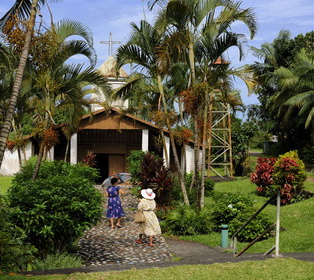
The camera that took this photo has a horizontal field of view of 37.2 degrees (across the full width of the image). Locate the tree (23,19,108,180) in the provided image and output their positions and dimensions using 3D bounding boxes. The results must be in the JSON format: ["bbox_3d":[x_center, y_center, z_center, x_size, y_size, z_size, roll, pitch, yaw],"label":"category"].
[{"bbox_3d":[-3.730,-0.950,19.000,3.400,7.900,3.200,0,1,0],"label":"tree"}]

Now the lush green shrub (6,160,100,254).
[{"bbox_3d":[-2.920,1.780,13.300,2.650,2.400,2.400,0,1,0],"label":"lush green shrub"}]

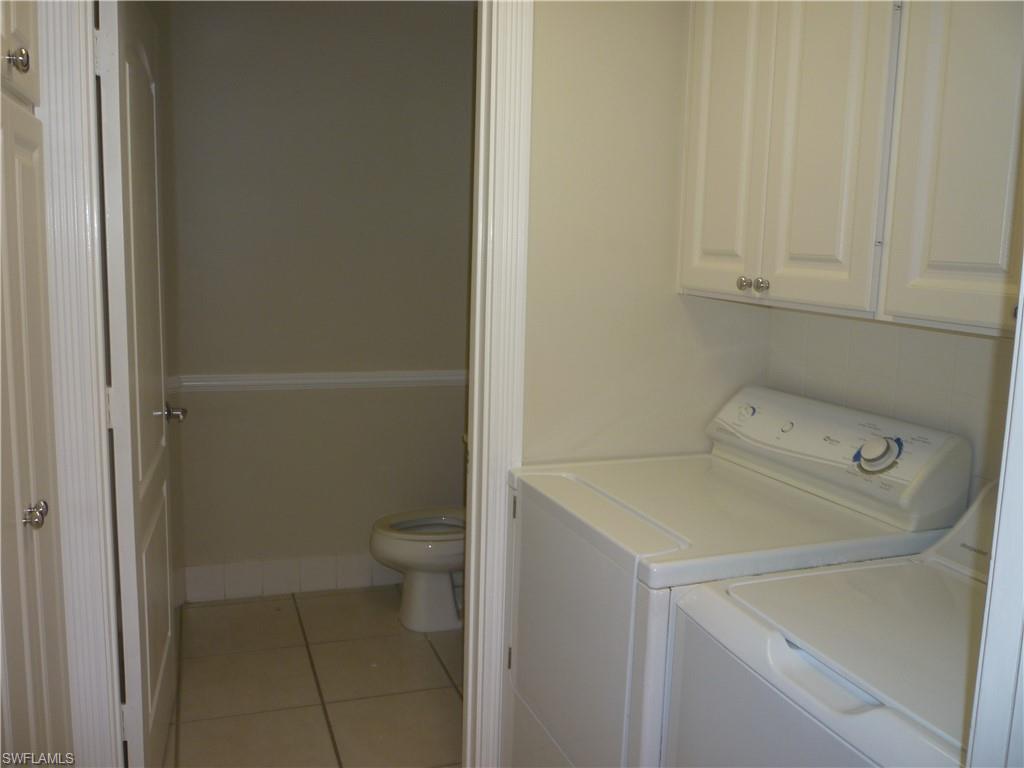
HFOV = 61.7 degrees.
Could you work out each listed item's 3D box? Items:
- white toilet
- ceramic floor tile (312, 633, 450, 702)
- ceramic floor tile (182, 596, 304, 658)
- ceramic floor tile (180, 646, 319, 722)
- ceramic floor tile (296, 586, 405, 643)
[{"bbox_3d":[-0.225,0.590,3.503,0.720,0.750,0.430,-1,9,-20],"label":"white toilet"},{"bbox_3d":[-0.485,1.022,3.112,0.445,0.010,0.445,-1,9,-20],"label":"ceramic floor tile"},{"bbox_3d":[-1.061,0.960,3.377,0.445,0.010,0.445,-1,9,-20],"label":"ceramic floor tile"},{"bbox_3d":[-0.908,1.028,2.959,0.445,0.010,0.445,-1,9,-20],"label":"ceramic floor tile"},{"bbox_3d":[-0.638,0.954,3.530,0.445,0.010,0.445,-1,9,-20],"label":"ceramic floor tile"}]

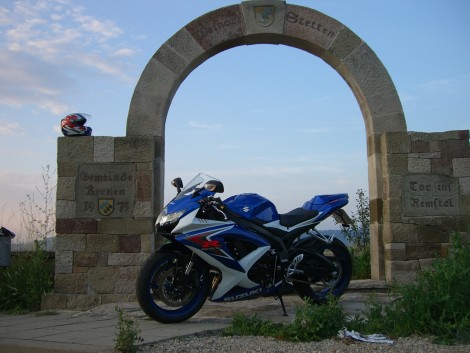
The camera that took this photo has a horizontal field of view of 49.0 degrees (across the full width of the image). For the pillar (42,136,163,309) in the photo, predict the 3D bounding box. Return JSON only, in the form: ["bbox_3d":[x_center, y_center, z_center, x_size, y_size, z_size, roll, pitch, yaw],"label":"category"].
[{"bbox_3d":[-1.374,0.491,5.581,1.193,1.749,0.570,0,-5,-3],"label":"pillar"}]

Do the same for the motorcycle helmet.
[{"bbox_3d":[-1.699,-0.542,5.556,0.330,0.275,0.250,0,-5,-3],"label":"motorcycle helmet"}]

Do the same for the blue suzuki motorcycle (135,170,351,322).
[{"bbox_3d":[0.205,0.548,4.137,2.040,1.130,0.740,2,2,-31],"label":"blue suzuki motorcycle"}]

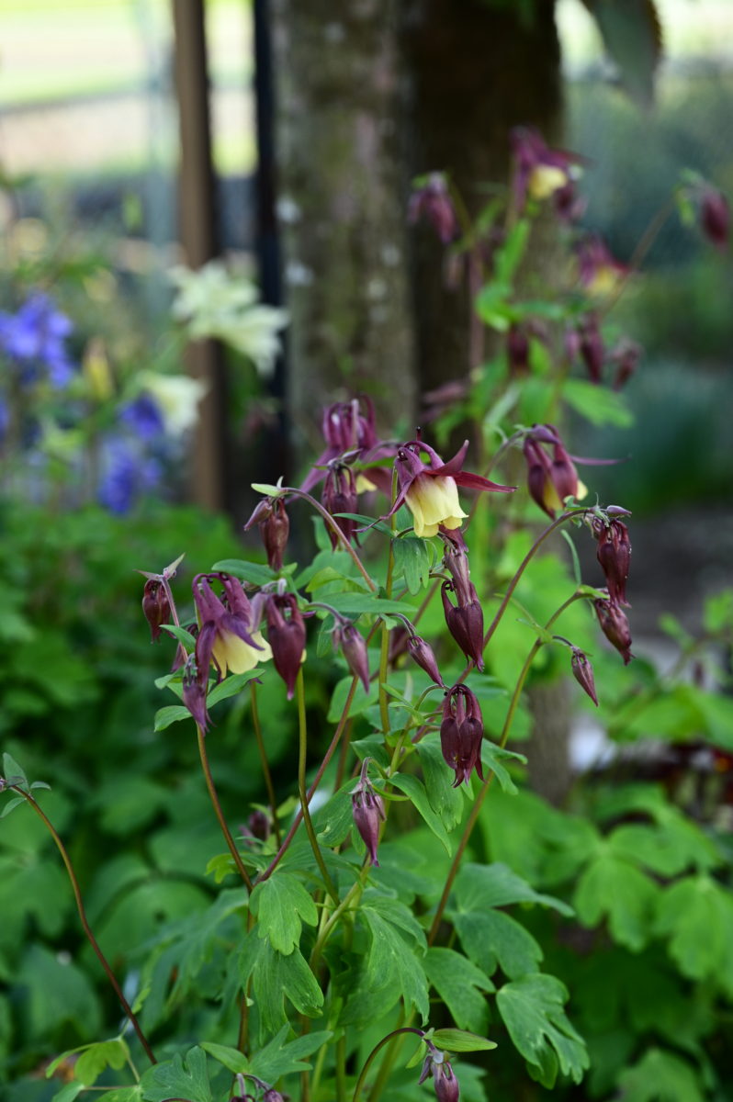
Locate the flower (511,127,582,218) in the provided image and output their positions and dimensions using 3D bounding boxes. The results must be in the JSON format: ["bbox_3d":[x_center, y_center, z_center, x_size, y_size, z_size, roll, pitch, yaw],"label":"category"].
[{"bbox_3d":[0.087,-0.183,0.990,0.035,0.041,0.033,-10,18,-30],"label":"flower"}]

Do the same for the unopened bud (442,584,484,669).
[{"bbox_3d":[0.041,0.032,0.870,0.017,0.038,0.017,-9,9,0],"label":"unopened bud"}]

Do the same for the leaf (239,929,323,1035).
[{"bbox_3d":[-0.031,0.158,0.750,0.031,0.038,0.016,2,-6,0],"label":"leaf"}]

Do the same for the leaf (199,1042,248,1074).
[{"bbox_3d":[-0.053,0.187,0.755,0.020,0.008,0.010,33,9,8],"label":"leaf"}]

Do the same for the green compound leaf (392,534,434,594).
[{"bbox_3d":[0.020,0.005,0.880,0.018,0.026,0.008,-1,5,0],"label":"green compound leaf"}]

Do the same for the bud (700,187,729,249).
[{"bbox_3d":[0.172,-0.164,1.010,0.013,0.029,0.013,-13,13,0],"label":"bud"}]

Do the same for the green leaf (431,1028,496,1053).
[{"bbox_3d":[0.042,0.210,0.880,0.029,0.004,0.009,1,30,3],"label":"green leaf"}]

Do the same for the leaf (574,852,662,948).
[{"bbox_3d":[0.120,0.167,0.980,0.040,0.050,0.020,3,-7,0],"label":"leaf"}]

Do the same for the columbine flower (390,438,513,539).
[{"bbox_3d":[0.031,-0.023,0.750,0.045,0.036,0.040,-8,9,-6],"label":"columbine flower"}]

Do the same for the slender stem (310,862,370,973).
[{"bbox_3d":[-0.011,0.137,0.765,0.007,0.046,0.007,28,0,5],"label":"slender stem"}]

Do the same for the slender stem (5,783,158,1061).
[{"bbox_3d":[-0.104,0.138,0.755,0.013,0.115,0.011,-28,10,0],"label":"slender stem"}]

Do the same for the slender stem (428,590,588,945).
[{"bbox_3d":[0.066,0.096,0.910,0.015,0.173,0.012,24,10,0],"label":"slender stem"}]

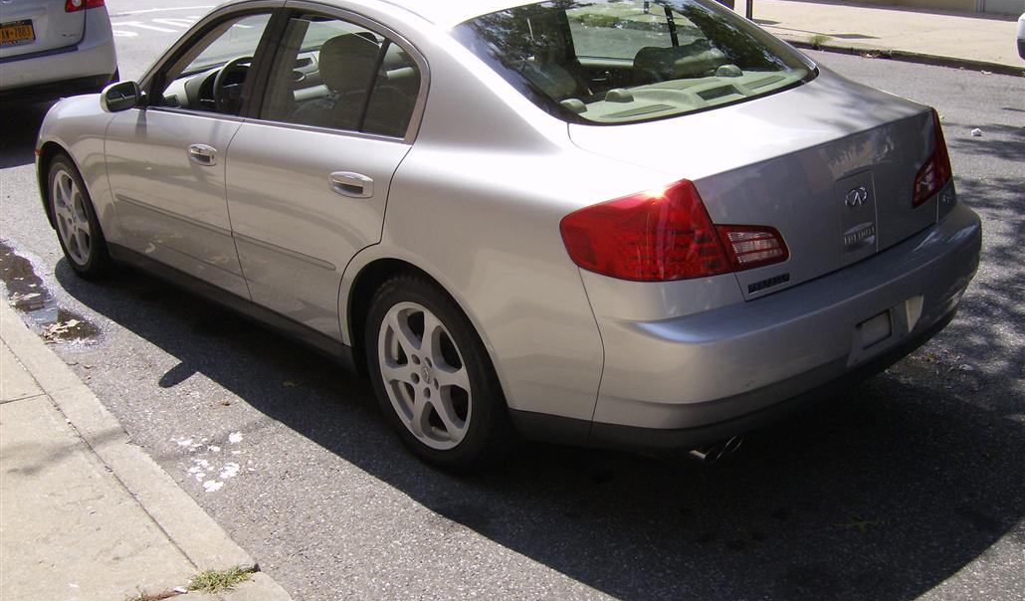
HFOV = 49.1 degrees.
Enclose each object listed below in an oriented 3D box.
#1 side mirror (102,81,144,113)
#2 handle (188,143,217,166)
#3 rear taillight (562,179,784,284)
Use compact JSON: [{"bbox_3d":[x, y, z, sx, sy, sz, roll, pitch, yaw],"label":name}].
[{"bbox_3d":[-1.568,-0.818,4.481,0.200,0.140,0.130,-19,25,-38],"label":"side mirror"},{"bbox_3d":[-1.144,-0.546,4.188,0.055,0.078,0.230,-19,25,-38],"label":"handle"},{"bbox_3d":[0.424,-0.190,2.863,0.525,0.250,0.330,-19,25,-38],"label":"rear taillight"}]

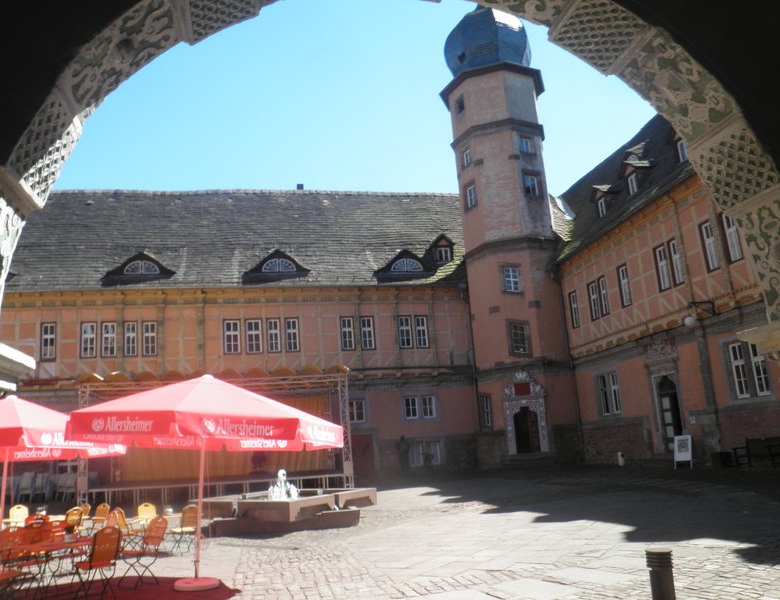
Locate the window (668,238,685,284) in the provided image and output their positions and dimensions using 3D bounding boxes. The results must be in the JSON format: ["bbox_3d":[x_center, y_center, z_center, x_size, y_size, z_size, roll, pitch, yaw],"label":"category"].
[{"bbox_3d":[10.129,-1.347,22.916,0.150,1.700,0.600,-1,-13,-12],"label":"window"}]

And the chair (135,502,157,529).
[{"bbox_3d":[-4.425,4.267,12.056,0.530,0.870,0.440,-12,-15,33],"label":"chair"}]

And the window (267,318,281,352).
[{"bbox_3d":[-5.552,1.711,30.996,0.631,1.693,0.160,-1,-13,-14],"label":"window"}]

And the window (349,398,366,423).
[{"bbox_3d":[-1.785,5.826,33.965,1.000,1.200,0.150,-1,-13,-13],"label":"window"}]

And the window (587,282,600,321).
[{"bbox_3d":[8.967,0.070,28.462,0.150,1.700,0.640,-1,-13,-12],"label":"window"}]

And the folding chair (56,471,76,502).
[{"bbox_3d":[-13.748,7.934,27.500,0.650,1.300,0.720,-1,-13,-12],"label":"folding chair"}]

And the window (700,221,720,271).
[{"bbox_3d":[11.140,-1.863,22.527,0.150,1.780,0.720,-1,-13,-12],"label":"window"}]

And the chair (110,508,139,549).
[{"bbox_3d":[-4.717,4.203,11.762,0.530,0.870,0.440,5,-16,-35],"label":"chair"}]

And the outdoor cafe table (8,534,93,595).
[{"bbox_3d":[-3.819,3.074,7.300,1.020,0.730,0.690,3,-14,-28],"label":"outdoor cafe table"}]

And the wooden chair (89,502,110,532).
[{"bbox_3d":[-5.173,4.056,11.562,0.440,0.870,0.520,-11,-14,29],"label":"wooden chair"}]

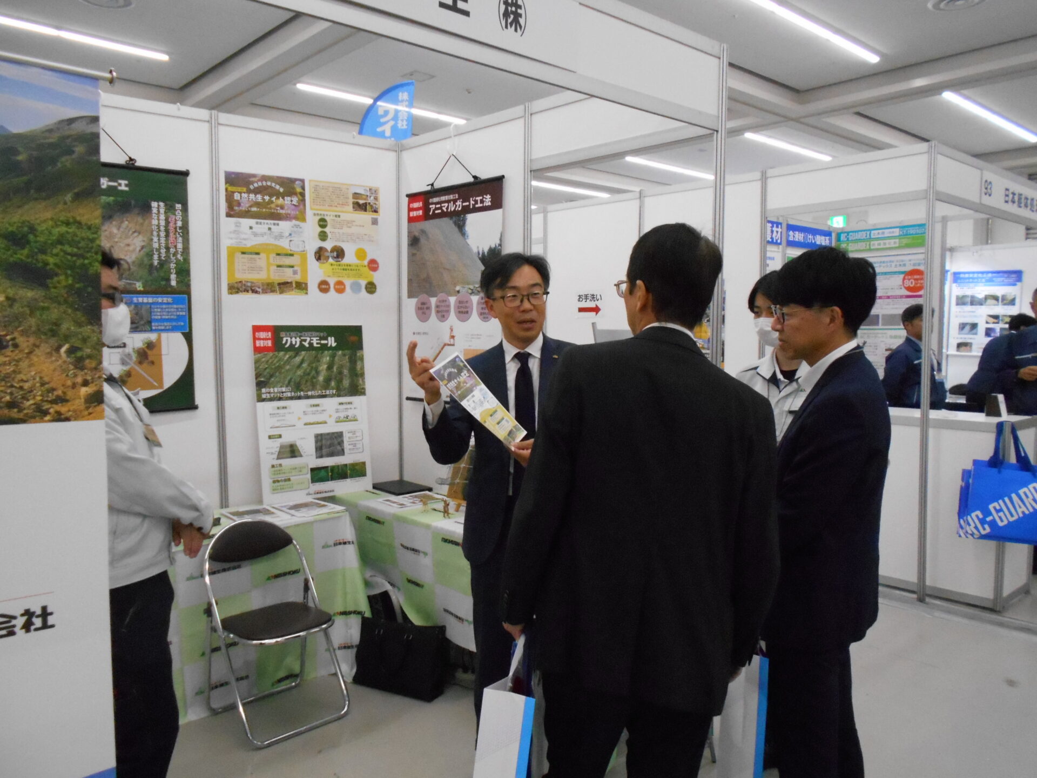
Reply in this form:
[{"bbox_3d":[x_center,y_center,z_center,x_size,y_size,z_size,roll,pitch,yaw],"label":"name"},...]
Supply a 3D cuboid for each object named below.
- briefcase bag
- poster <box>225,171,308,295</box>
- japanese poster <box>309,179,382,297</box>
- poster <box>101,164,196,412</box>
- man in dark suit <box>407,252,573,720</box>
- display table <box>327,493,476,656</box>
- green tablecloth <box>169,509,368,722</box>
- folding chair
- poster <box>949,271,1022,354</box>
[{"bbox_3d":[-0.505,1.121,3.311,0.385,0.285,0.145,2,6,26],"label":"briefcase bag"},{"bbox_3d":[-1.181,-0.725,3.681,0.405,0.570,0.010,-5,7,-42],"label":"poster"},{"bbox_3d":[-0.868,-0.758,3.965,0.405,0.565,0.010,-5,7,-42],"label":"japanese poster"},{"bbox_3d":[-1.718,-0.404,3.182,0.770,1.060,0.030,-5,7,-42],"label":"poster"},{"bbox_3d":[-0.061,0.484,2.242,0.550,1.740,0.450,-1,5,-13],"label":"man in dark suit"},{"bbox_3d":[-0.188,0.900,3.469,0.470,0.700,1.800,-5,7,-42],"label":"display table"},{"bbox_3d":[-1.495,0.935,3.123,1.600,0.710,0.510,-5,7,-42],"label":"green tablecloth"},{"bbox_3d":[-0.966,0.907,3.097,0.450,0.755,0.460,-4,6,-36],"label":"folding chair"},{"bbox_3d":[5.563,-0.903,9.296,0.020,1.000,0.750,-5,7,-42],"label":"poster"}]

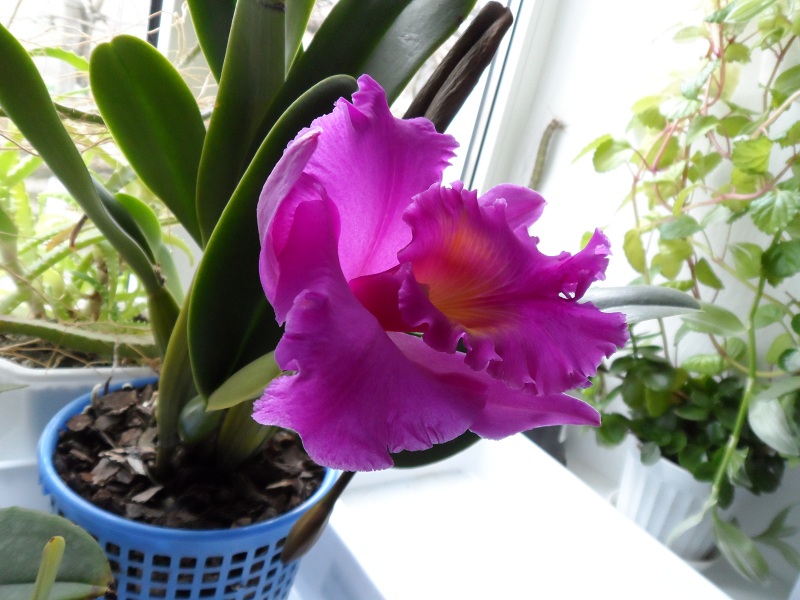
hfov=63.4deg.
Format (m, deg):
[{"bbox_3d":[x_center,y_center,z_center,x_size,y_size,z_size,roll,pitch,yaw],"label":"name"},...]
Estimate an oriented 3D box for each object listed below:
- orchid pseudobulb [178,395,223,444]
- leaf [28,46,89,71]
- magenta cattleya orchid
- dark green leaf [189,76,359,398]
[{"bbox_3d":[-0.103,0.062,0.337,0.022,0.027,0.021,17,18,-13],"label":"orchid pseudobulb"},{"bbox_3d":[-0.294,-0.209,0.560,0.070,0.025,0.018,11,19,-6],"label":"leaf"},{"bbox_3d":[0.015,-0.011,0.272,0.138,0.148,0.105,-1,23,-35],"label":"magenta cattleya orchid"},{"bbox_3d":[-0.060,-0.028,0.315,0.058,0.175,0.035,21,14,-27],"label":"dark green leaf"}]

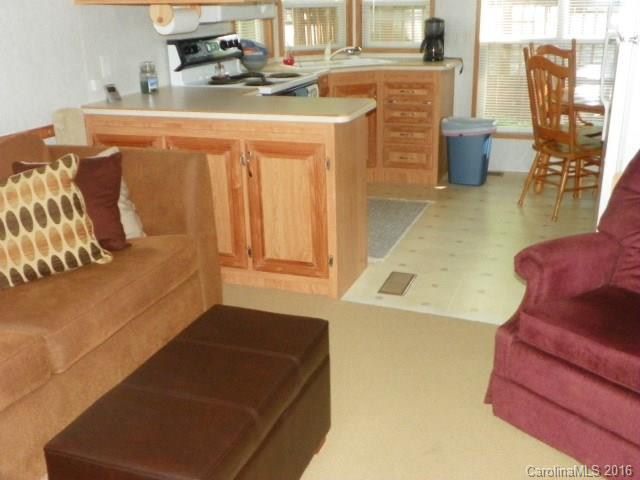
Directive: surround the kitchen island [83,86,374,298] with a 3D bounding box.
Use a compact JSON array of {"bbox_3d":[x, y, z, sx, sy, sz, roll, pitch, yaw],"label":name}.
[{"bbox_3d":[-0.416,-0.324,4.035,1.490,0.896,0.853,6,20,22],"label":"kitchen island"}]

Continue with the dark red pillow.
[{"bbox_3d":[-1.061,-0.150,3.081,0.441,0.421,0.147,-4,-17,-17],"label":"dark red pillow"}]

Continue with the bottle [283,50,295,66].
[{"bbox_3d":[-0.260,-1.490,5.879,0.083,0.132,0.073,-4,19,-7],"label":"bottle"}]

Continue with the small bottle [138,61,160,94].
[{"bbox_3d":[-1.031,-0.976,4.351,0.106,0.176,0.106,-7,19,-13],"label":"small bottle"}]

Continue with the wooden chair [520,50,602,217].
[{"bbox_3d":[1.636,-0.706,4.705,0.519,1.058,0.441,-8,20,-18],"label":"wooden chair"}]

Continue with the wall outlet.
[{"bbox_3d":[-1.202,-0.966,4.038,0.010,0.115,0.071,6,20,22],"label":"wall outlet"}]

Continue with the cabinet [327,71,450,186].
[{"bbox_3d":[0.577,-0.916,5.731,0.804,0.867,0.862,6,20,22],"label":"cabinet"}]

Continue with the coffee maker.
[{"bbox_3d":[0.891,-1.593,5.739,0.191,0.338,0.157,-18,24,-40],"label":"coffee maker"}]

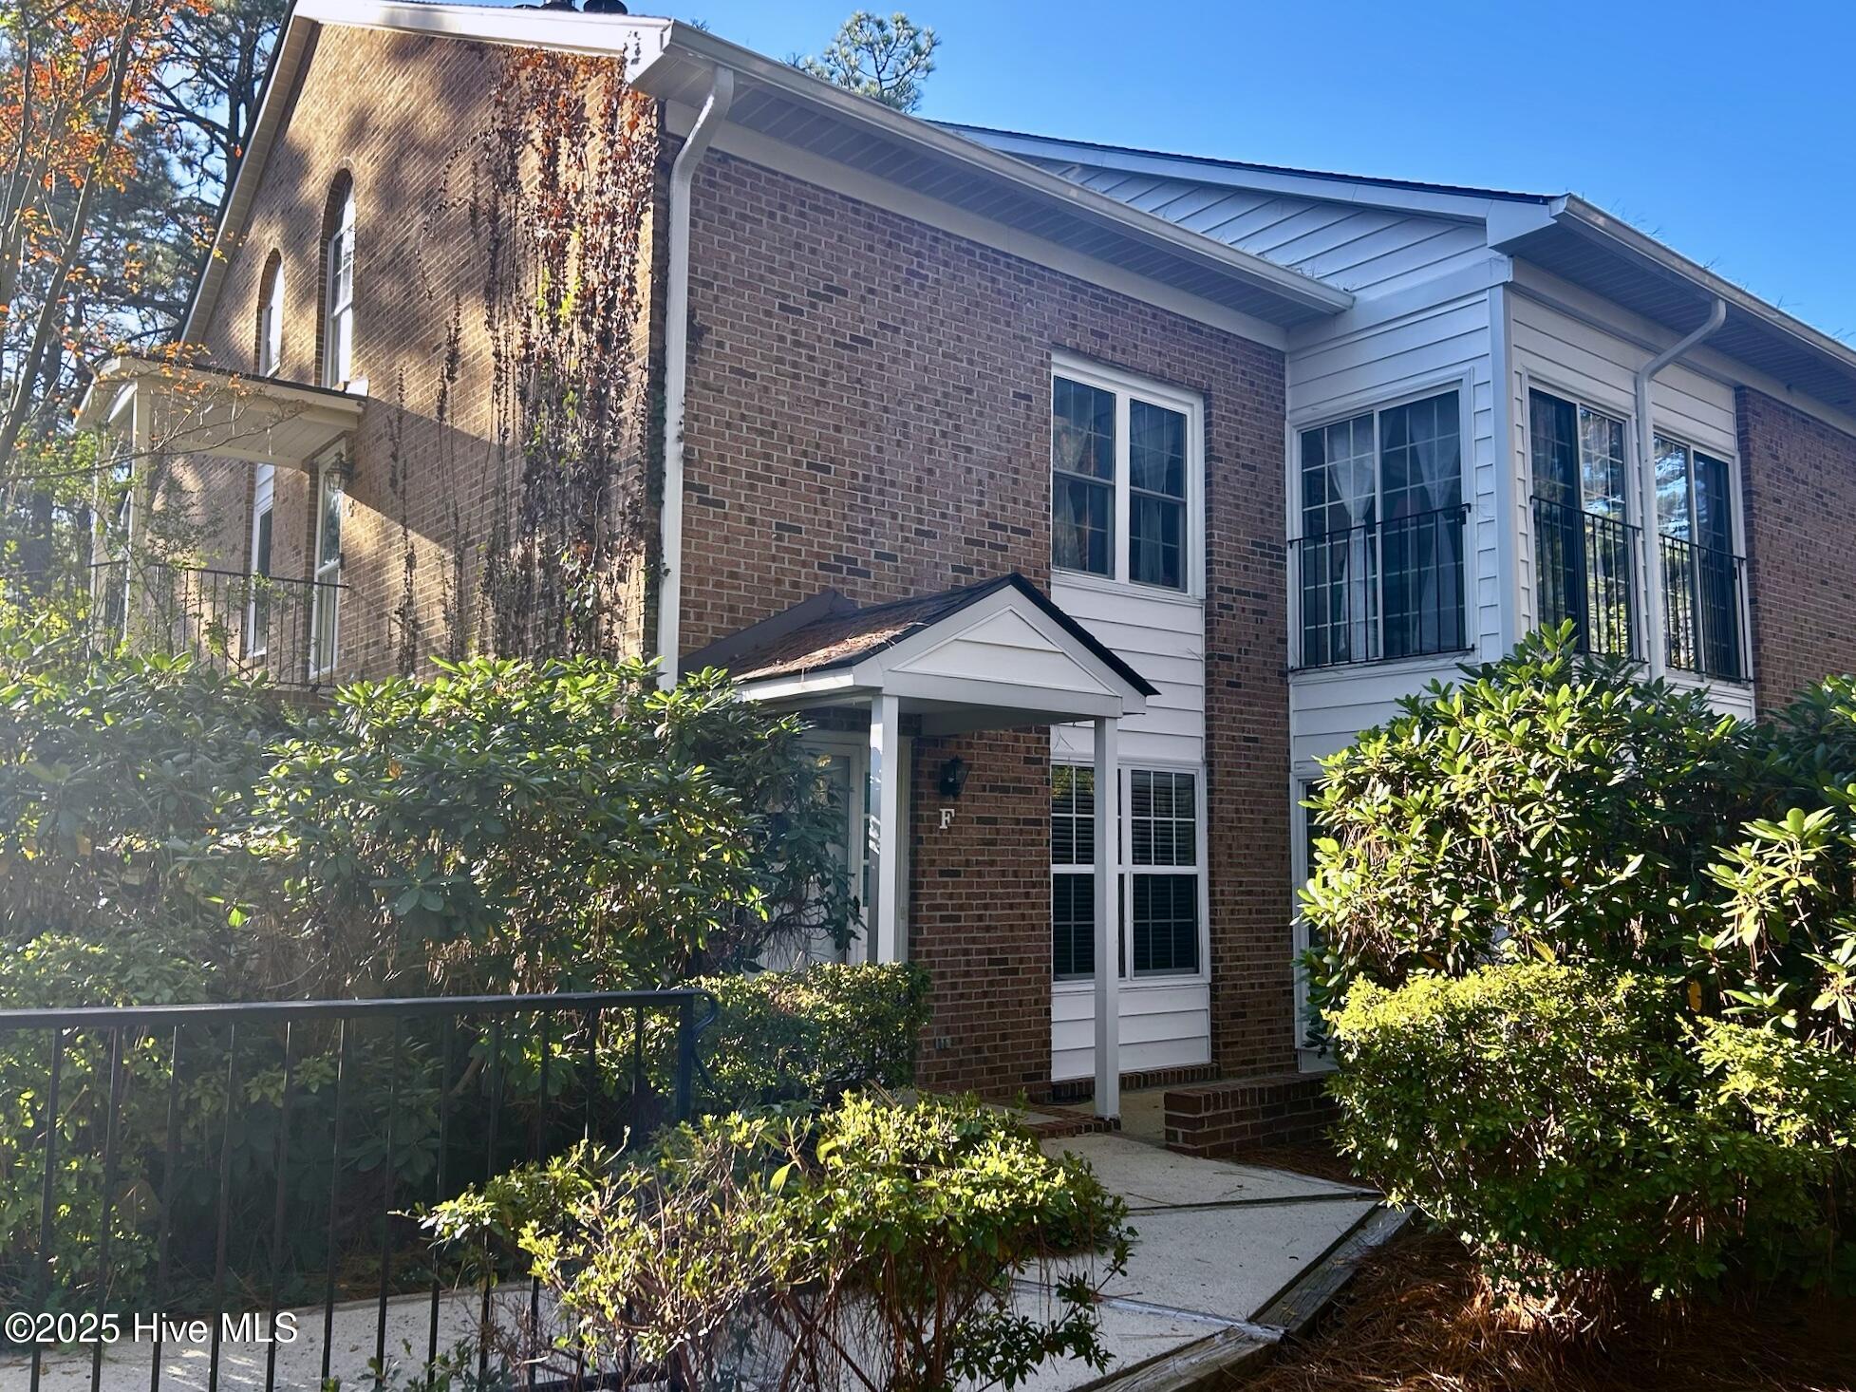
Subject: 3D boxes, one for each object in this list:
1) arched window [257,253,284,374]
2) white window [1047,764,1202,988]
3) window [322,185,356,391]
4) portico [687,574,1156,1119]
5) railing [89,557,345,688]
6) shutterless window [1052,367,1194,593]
[{"bbox_3d":[-6.811,-3.975,14.552,0.113,1.532,1.081,5,-8,-38],"label":"arched window"},{"bbox_3d":[1.422,1.262,9.815,1.550,1.530,0.120,5,-8,-38],"label":"white window"},{"bbox_3d":[-5.252,-3.655,12.543,0.113,2.079,1.068,5,-8,-38],"label":"window"},{"bbox_3d":[-0.048,0.821,7.562,2.050,2.770,1.620,5,-8,-38],"label":"portico"},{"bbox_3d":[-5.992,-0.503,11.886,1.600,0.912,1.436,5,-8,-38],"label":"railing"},{"bbox_3d":[1.434,-1.542,10.113,1.520,1.510,0.120,5,-8,-38],"label":"shutterless window"}]

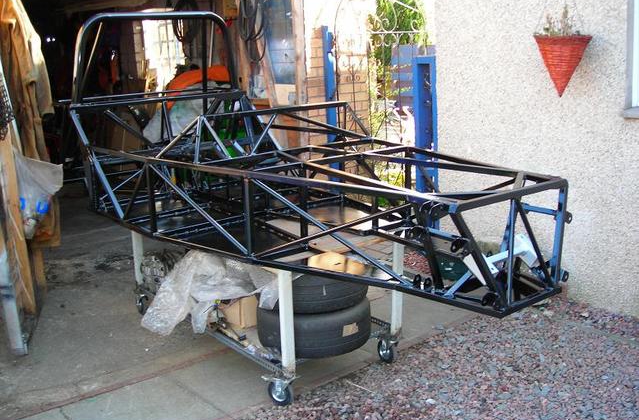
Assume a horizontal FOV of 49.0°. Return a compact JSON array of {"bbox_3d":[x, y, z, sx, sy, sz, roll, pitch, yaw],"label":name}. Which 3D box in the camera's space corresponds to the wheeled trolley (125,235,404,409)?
[{"bbox_3d":[-0.364,0.401,3.942,0.762,0.640,1.697,-11,16,-36],"label":"wheeled trolley"}]

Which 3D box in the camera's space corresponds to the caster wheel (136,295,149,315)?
[{"bbox_3d":[-1.097,0.587,4.349,0.045,0.128,0.122,-9,15,-31],"label":"caster wheel"}]

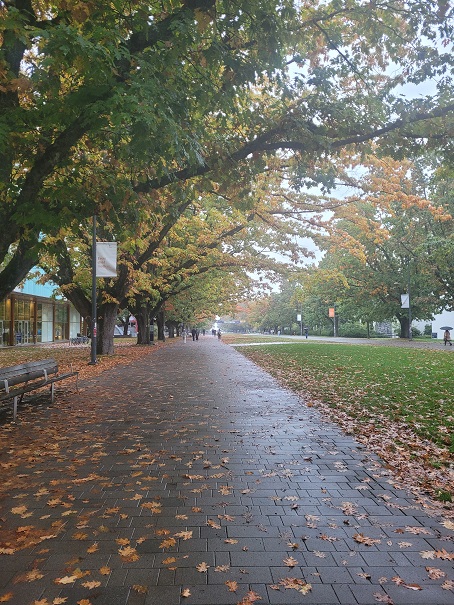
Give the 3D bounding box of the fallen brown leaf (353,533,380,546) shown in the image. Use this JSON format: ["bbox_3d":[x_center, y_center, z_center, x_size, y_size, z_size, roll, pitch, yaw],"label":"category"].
[{"bbox_3d":[1.012,1.716,3.293,0.215,0.030,0.135,-2,-4,27],"label":"fallen brown leaf"}]

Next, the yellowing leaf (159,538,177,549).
[{"bbox_3d":[-0.433,1.787,3.378,0.118,0.025,0.147,0,-3,0],"label":"yellowing leaf"}]

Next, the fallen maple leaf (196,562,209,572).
[{"bbox_3d":[-0.155,1.699,2.918,0.085,0.020,0.115,0,-3,0],"label":"fallen maple leaf"}]

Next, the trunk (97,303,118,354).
[{"bbox_3d":[-7.233,1.550,27.100,1.420,3.120,1.420,0,-3,-2],"label":"trunk"}]

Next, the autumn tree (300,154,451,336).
[{"bbox_3d":[19.736,-7.393,60.000,19.000,23.000,17.000,0,-3,0],"label":"autumn tree"}]

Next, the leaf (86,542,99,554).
[{"bbox_3d":[-0.933,1.714,3.170,0.080,0.020,0.135,0,-3,0],"label":"leaf"}]

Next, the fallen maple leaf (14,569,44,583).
[{"bbox_3d":[-1.273,1.760,2.908,0.132,0.025,0.149,-2,-4,35],"label":"fallen maple leaf"}]

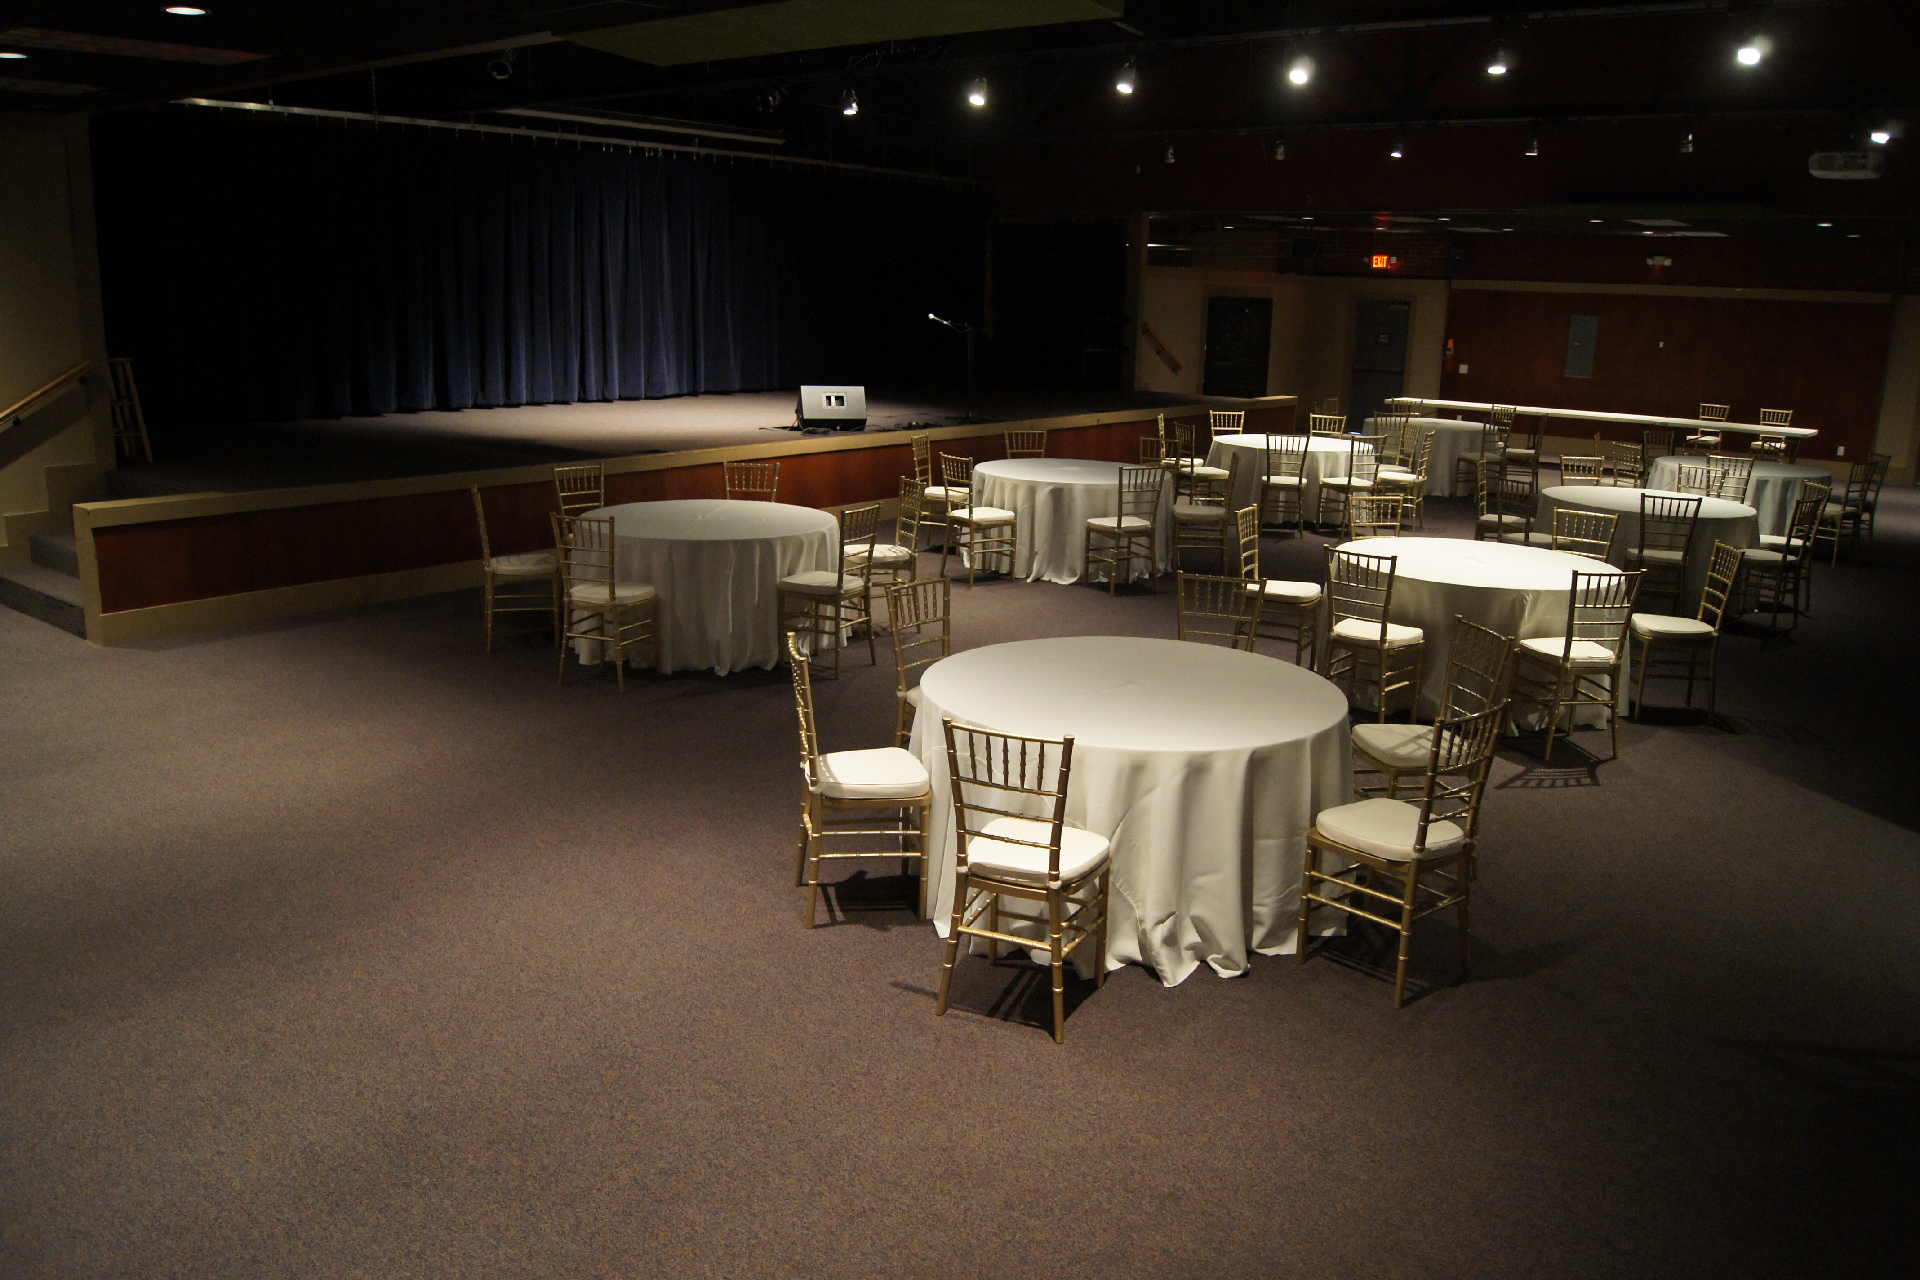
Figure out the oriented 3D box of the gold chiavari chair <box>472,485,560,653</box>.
[{"bbox_3d":[-2.581,-0.435,8.412,0.450,0.935,0.405,-2,14,-16],"label":"gold chiavari chair"}]

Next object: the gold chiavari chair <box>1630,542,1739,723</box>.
[{"bbox_3d":[3.845,-0.057,7.723,0.435,0.930,0.410,4,14,8],"label":"gold chiavari chair"}]

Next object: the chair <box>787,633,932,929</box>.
[{"bbox_3d":[-0.348,0.473,4.984,0.450,0.935,0.405,-1,14,-13],"label":"chair"}]

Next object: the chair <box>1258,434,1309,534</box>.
[{"bbox_3d":[2.997,-1.446,13.328,0.410,0.930,0.435,4,14,9],"label":"chair"}]

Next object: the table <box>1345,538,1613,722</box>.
[{"bbox_3d":[2.825,-0.059,7.956,1.610,0.765,1.610,7,15,19],"label":"table"}]

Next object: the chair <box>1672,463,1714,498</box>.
[{"bbox_3d":[5.719,-0.884,11.356,0.435,0.930,0.410,-11,18,-41],"label":"chair"}]

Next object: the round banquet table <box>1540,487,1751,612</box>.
[{"bbox_3d":[4.994,-0.652,10.659,1.610,0.765,1.610,8,15,24],"label":"round banquet table"}]

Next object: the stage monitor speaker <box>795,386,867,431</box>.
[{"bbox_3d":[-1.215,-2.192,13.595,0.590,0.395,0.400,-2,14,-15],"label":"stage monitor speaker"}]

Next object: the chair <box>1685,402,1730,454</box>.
[{"bbox_3d":[9.724,-2.578,18.771,0.400,0.931,0.440,13,18,39],"label":"chair"}]

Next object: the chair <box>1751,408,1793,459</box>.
[{"bbox_3d":[10.378,-2.472,18.459,0.410,0.930,0.435,12,17,36],"label":"chair"}]

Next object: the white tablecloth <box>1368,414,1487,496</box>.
[{"bbox_3d":[5.434,-2.163,16.908,1.570,0.748,1.570,2,14,0],"label":"white tablecloth"}]

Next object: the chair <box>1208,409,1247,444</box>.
[{"bbox_3d":[2.857,-1.916,15.181,0.400,0.931,0.440,0,14,-8],"label":"chair"}]

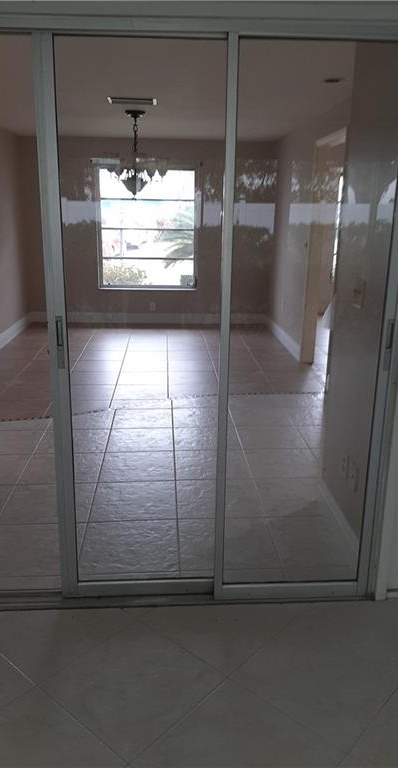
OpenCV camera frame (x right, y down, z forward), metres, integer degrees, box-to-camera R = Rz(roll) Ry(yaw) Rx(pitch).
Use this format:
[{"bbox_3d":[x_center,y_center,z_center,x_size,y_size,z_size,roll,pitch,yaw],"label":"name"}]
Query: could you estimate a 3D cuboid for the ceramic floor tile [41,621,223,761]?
[{"bbox_3d":[-0.225,1.009,1.951,0.453,0.012,0.453,14,21,40],"label":"ceramic floor tile"}]

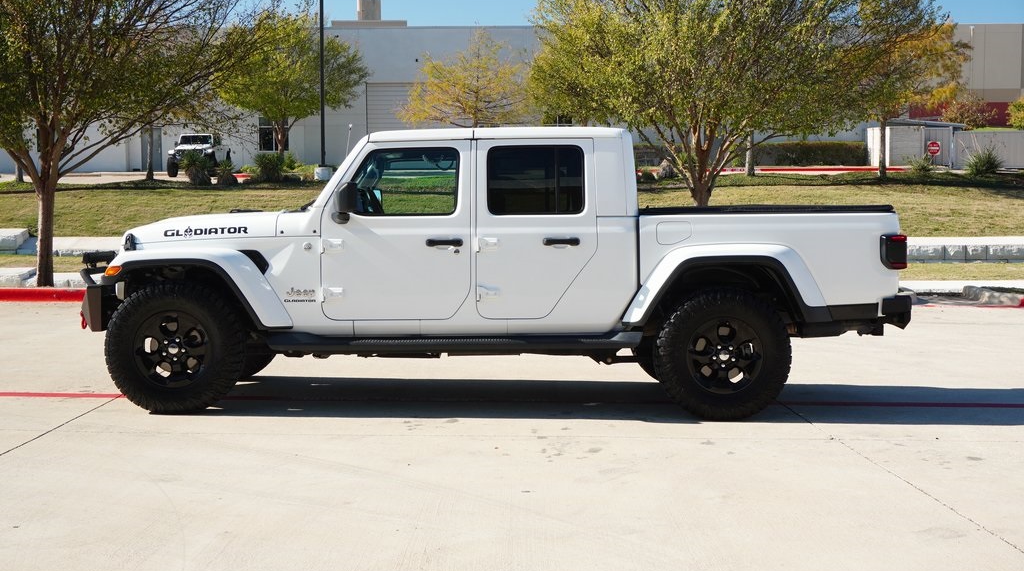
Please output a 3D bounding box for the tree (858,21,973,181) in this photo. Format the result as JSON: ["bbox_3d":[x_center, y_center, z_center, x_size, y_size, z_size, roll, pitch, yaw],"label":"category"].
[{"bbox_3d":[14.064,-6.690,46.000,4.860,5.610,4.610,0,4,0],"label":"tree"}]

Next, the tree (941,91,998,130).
[{"bbox_3d":[27.872,-10.551,78.000,3.720,2.560,3.720,0,4,0],"label":"tree"}]

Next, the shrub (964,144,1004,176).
[{"bbox_3d":[16.995,-4.532,46.000,1.440,1.150,1.440,0,4,0],"label":"shrub"}]

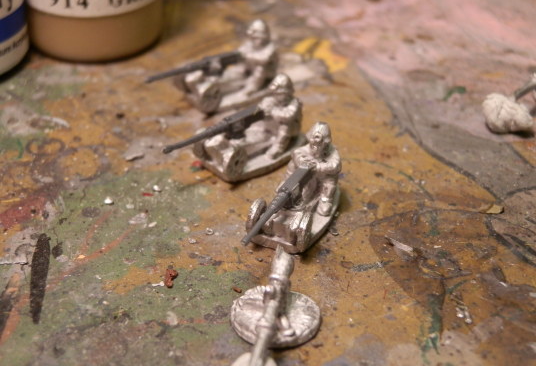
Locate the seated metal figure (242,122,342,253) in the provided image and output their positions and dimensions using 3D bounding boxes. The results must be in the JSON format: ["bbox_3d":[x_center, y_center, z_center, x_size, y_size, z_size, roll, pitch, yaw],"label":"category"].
[{"bbox_3d":[0.003,0.001,0.126,0.009,0.012,0.025,18,37,23],"label":"seated metal figure"}]

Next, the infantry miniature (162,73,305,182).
[{"bbox_3d":[-0.004,-0.008,0.140,0.025,0.012,0.009,-25,42,-33],"label":"infantry miniature"}]

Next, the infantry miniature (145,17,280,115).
[{"bbox_3d":[-0.008,-0.019,0.156,0.025,0.012,0.009,-20,39,-28],"label":"infantry miniature"}]

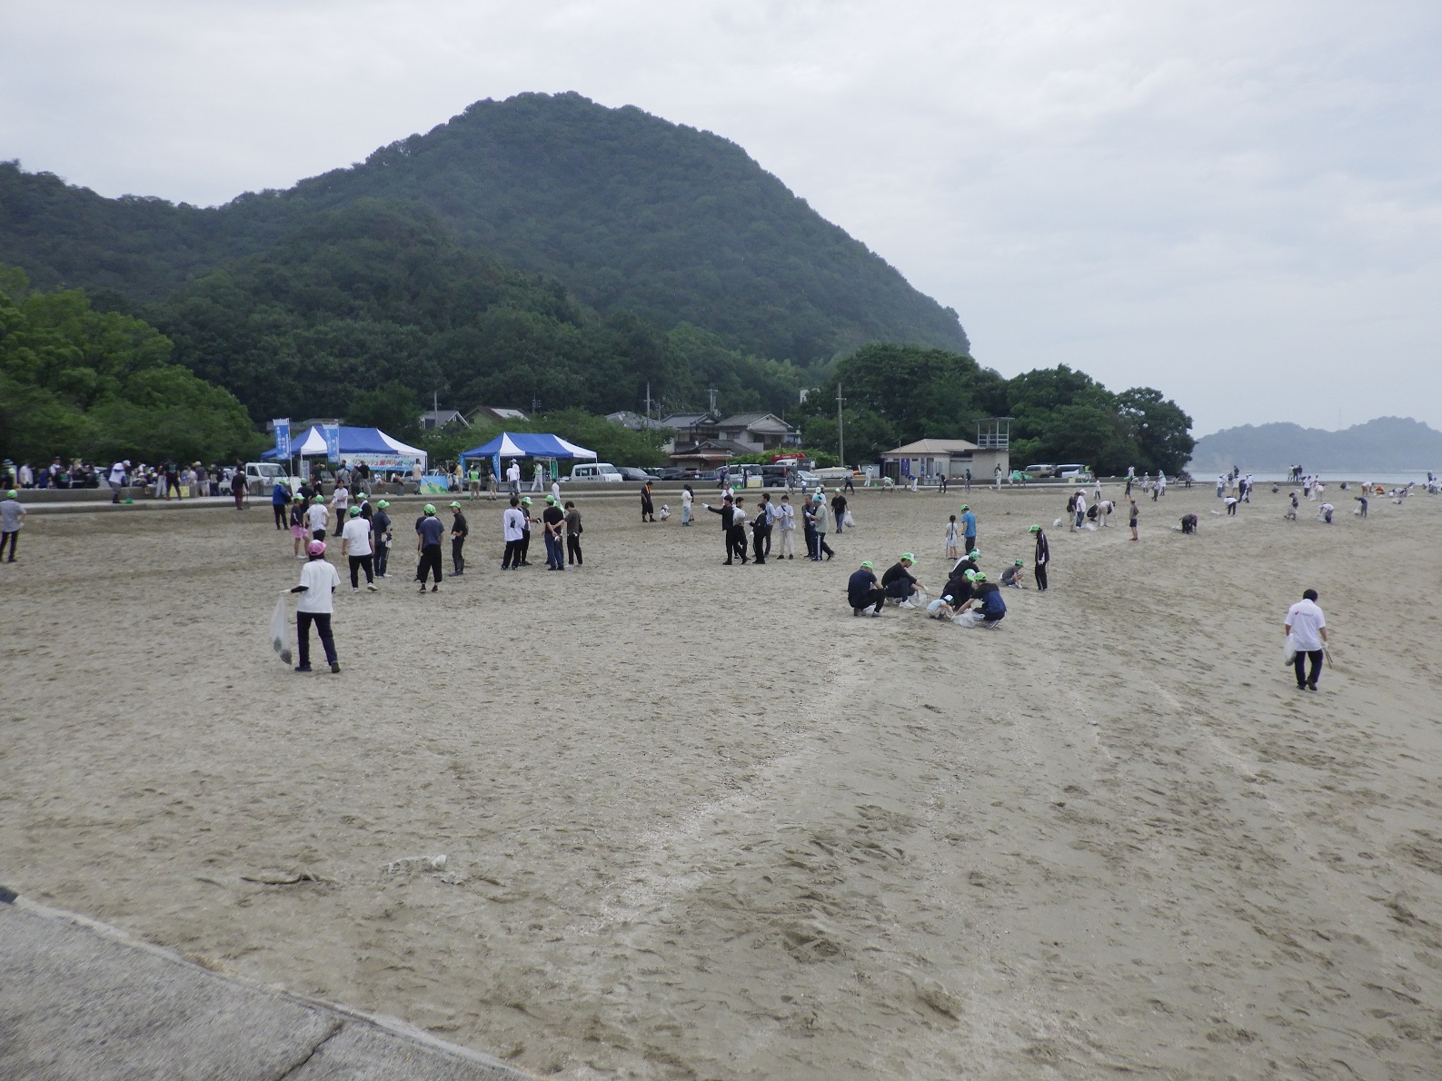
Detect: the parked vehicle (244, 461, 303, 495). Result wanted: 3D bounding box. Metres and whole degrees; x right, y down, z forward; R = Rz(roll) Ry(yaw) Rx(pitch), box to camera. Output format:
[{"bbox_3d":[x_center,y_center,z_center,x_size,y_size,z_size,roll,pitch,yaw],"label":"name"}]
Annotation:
[{"bbox_3d":[-21.396,-2.702,53.837,3.400,1.780,1.480,3,5,40],"label":"parked vehicle"}]

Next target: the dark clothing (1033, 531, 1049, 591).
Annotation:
[{"bbox_3d":[7.529,0.490,27.400,0.270,1.430,0.380,-2,4,-22],"label":"dark clothing"}]

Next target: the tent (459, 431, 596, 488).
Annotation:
[{"bbox_3d":[-9.680,-3.917,59.572,3.000,3.150,6.000,3,5,44],"label":"tent"}]

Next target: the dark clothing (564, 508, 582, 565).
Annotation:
[{"bbox_3d":[-3.592,-0.110,28.500,0.450,1.380,0.360,-3,5,-41],"label":"dark clothing"}]

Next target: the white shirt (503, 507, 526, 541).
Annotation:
[{"bbox_3d":[-4.914,-0.388,27.727,0.510,0.790,0.300,1,3,9],"label":"white shirt"}]

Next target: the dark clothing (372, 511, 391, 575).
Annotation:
[{"bbox_3d":[-7.438,0.049,25.500,0.300,1.420,0.430,-3,4,-40],"label":"dark clothing"}]

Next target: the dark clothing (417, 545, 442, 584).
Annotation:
[{"bbox_3d":[-5.674,0.462,22.769,0.450,0.790,0.320,0,3,-7],"label":"dark clothing"}]

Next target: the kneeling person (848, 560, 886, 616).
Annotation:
[{"bbox_3d":[2.664,0.874,21.300,0.660,0.970,0.540,-2,4,-30],"label":"kneeling person"}]

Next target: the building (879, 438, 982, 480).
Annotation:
[{"bbox_3d":[16.450,-6.082,90.799,6.500,3.700,5.000,-3,5,-42],"label":"building"}]

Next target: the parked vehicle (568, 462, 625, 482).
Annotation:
[{"bbox_3d":[-7.594,-3.685,69.706,1.480,1.870,3.400,-3,5,-44],"label":"parked vehicle"}]

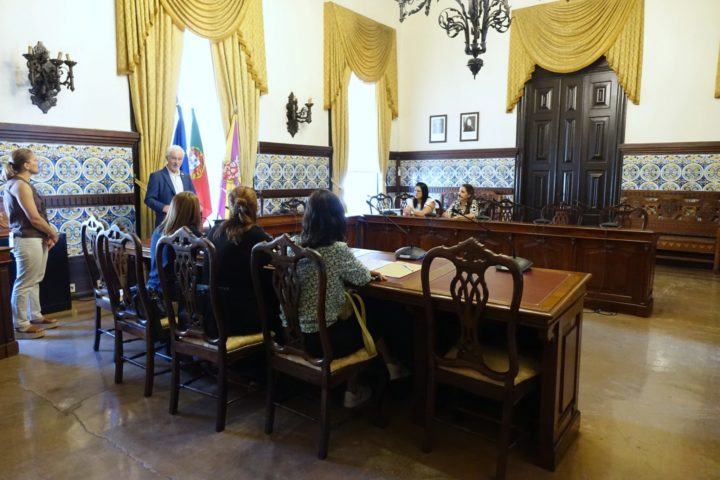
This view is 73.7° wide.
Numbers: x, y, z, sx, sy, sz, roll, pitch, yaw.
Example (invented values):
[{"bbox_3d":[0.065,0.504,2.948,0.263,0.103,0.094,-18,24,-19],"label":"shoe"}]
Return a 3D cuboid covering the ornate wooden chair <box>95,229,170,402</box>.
[{"bbox_3d":[-1.383,0.419,3.324,0.540,1.110,0.550,5,9,34],"label":"ornate wooden chair"}]

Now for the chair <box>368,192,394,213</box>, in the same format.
[{"bbox_3d":[0.233,-0.251,8.406,0.530,1.120,0.520,6,10,37],"label":"chair"}]

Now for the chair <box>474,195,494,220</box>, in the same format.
[{"bbox_3d":[1.678,-0.058,6.984,0.530,1.120,0.520,6,10,37],"label":"chair"}]

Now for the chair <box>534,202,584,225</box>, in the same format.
[{"bbox_3d":[2.459,0.086,5.930,0.540,1.110,0.540,5,9,33],"label":"chair"}]

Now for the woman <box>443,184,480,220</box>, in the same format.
[{"bbox_3d":[1.352,-0.087,6.505,0.500,1.300,0.720,4,8,25],"label":"woman"}]

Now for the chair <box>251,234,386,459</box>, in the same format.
[{"bbox_3d":[-0.222,0.510,2.647,0.530,1.130,0.510,6,9,35],"label":"chair"}]

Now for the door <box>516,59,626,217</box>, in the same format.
[{"bbox_3d":[3.627,-1.399,8.464,1.800,3.400,0.200,6,10,37],"label":"door"}]

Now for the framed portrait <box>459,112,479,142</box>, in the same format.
[{"bbox_3d":[2.142,-2.199,9.371,0.385,0.540,0.030,6,9,37],"label":"framed portrait"}]

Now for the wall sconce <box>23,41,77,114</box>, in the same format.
[{"bbox_3d":[-3.201,-1.683,4.948,0.410,0.730,0.470,6,9,37],"label":"wall sconce"}]

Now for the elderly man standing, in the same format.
[{"bbox_3d":[-1.914,-0.099,4.912,0.360,1.730,0.540,8,11,44],"label":"elderly man standing"}]

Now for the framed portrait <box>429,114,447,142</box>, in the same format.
[{"bbox_3d":[1.599,-2.255,9.786,0.385,0.540,0.030,6,9,37],"label":"framed portrait"}]

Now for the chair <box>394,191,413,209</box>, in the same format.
[{"bbox_3d":[0.625,-0.201,8.043,0.530,1.120,0.520,6,10,37],"label":"chair"}]

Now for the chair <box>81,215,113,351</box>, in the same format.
[{"bbox_3d":[-1.856,0.342,3.874,0.530,1.130,0.510,6,10,39],"label":"chair"}]

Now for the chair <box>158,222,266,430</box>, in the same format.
[{"bbox_3d":[-0.819,0.467,2.892,0.540,1.130,0.550,5,9,31],"label":"chair"}]

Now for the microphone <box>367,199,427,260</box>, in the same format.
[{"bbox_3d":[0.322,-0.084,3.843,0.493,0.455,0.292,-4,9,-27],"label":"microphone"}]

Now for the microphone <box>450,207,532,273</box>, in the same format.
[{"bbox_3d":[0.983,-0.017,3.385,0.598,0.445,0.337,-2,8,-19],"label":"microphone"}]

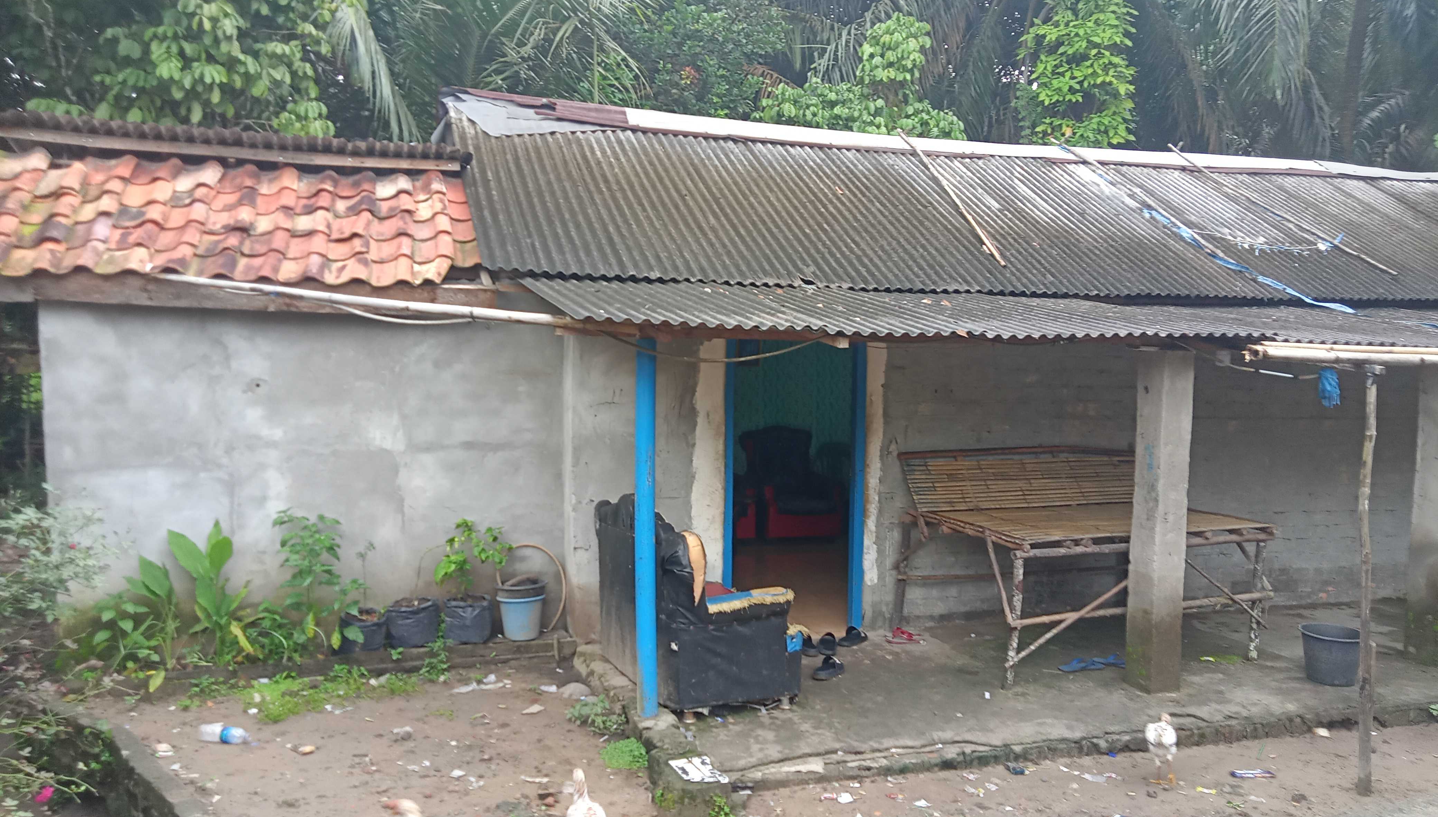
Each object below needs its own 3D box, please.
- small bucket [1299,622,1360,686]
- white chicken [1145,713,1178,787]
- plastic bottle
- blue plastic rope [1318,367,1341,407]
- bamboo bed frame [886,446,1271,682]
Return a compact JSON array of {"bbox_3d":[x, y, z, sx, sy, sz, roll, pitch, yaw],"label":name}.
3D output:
[{"bbox_3d":[3.133,1.255,5.920,0.350,0.255,0.350,1,4,0],"label":"small bucket"},{"bbox_3d":[1.938,1.471,5.072,0.135,0.305,0.260,2,4,22],"label":"white chicken"},{"bbox_3d":[-2.191,1.440,5.150,0.240,0.074,0.074,2,4,17],"label":"plastic bottle"},{"bbox_3d":[2.861,-0.097,5.450,0.100,0.185,0.090,0,4,-14],"label":"blue plastic rope"},{"bbox_3d":[2.142,0.860,6.971,1.780,1.120,1.340,-1,4,-20],"label":"bamboo bed frame"}]

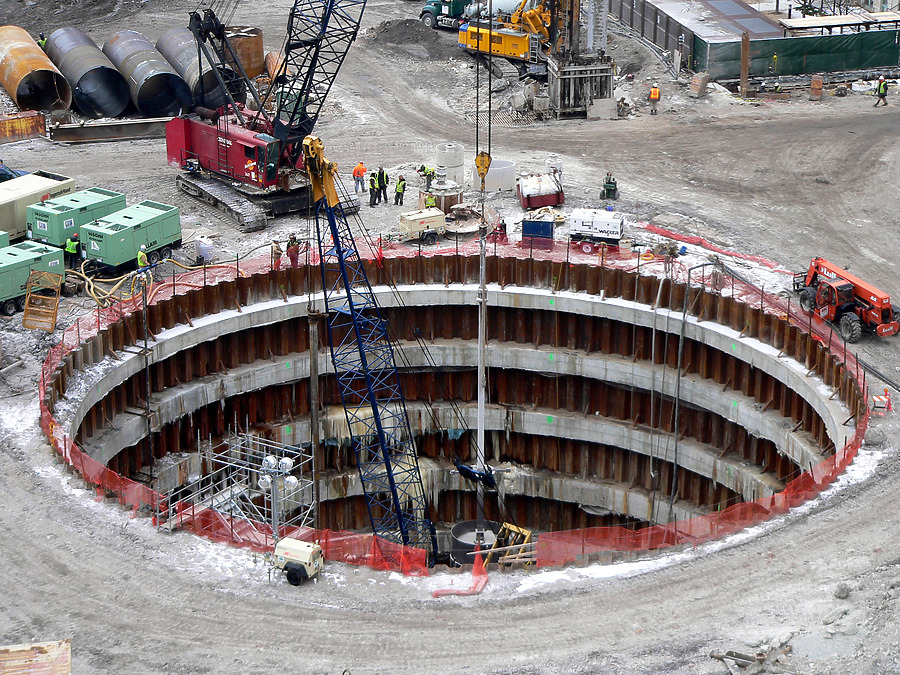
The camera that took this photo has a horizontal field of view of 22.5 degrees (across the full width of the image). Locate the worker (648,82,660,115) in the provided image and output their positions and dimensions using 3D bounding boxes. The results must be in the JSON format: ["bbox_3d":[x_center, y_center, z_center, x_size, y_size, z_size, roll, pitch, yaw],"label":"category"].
[{"bbox_3d":[11.937,-13.913,132.007,0.620,1.830,0.450,1,21,2],"label":"worker"}]

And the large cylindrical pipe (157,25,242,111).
[{"bbox_3d":[-15.308,-16.315,138.259,3.100,3.100,10.200,-7,22,-18],"label":"large cylindrical pipe"}]

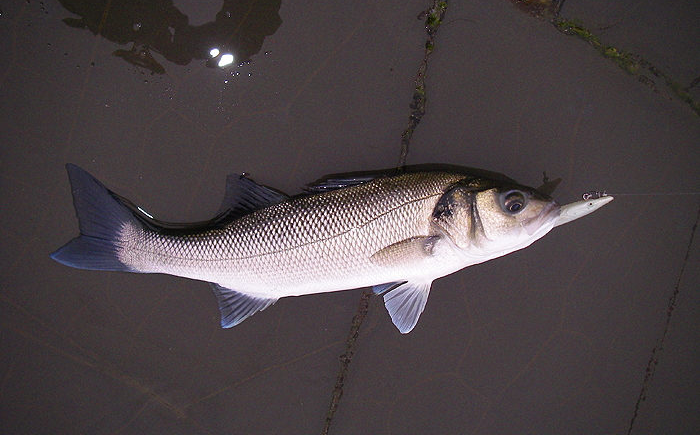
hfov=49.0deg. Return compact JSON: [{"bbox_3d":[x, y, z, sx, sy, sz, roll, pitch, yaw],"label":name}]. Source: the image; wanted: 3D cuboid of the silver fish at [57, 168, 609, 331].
[{"bbox_3d":[-0.020,0.029,0.597,0.413,0.053,0.142,-2,102,-9],"label":"silver fish"}]

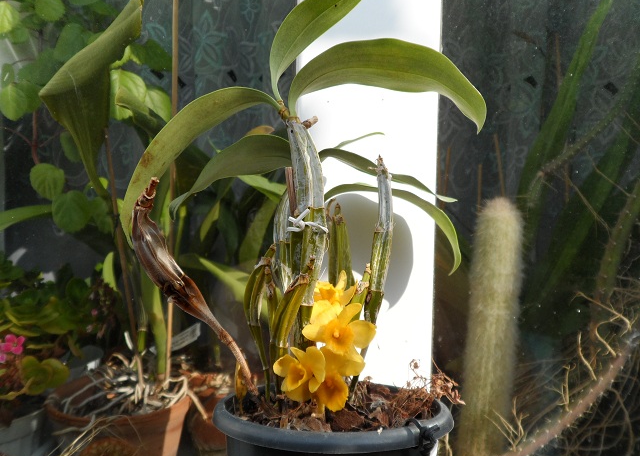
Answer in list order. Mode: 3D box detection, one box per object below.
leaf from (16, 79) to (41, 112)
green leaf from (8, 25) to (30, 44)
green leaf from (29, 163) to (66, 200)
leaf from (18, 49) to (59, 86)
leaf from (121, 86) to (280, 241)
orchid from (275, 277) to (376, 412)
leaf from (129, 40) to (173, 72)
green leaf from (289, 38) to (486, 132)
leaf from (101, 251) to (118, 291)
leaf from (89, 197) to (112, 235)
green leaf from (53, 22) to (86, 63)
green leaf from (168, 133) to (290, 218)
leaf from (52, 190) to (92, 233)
[{"bbox_3d":[-0.377,-0.170,0.670,0.039,0.045,0.018,0,-17,-6],"label":"leaf"},{"bbox_3d":[-0.419,-0.273,0.720,0.033,0.036,0.015,1,0,-11],"label":"green leaf"},{"bbox_3d":[-0.326,-0.056,0.620,0.042,0.047,0.018,0,-14,-6],"label":"green leaf"},{"bbox_3d":[-0.381,-0.217,0.700,0.057,0.057,0.020,1,0,-11],"label":"leaf"},{"bbox_3d":[-0.113,-0.063,0.430,0.165,0.063,0.050,-41,0,0],"label":"leaf"},{"bbox_3d":[0.004,0.092,0.415,0.082,0.109,0.065,1,0,-3],"label":"orchid"},{"bbox_3d":[-0.225,-0.227,0.680,0.064,0.045,0.022,0,-22,-6],"label":"leaf"},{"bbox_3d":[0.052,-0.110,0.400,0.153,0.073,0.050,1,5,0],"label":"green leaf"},{"bbox_3d":[-0.228,0.047,0.560,0.022,0.043,0.015,1,0,-11],"label":"leaf"},{"bbox_3d":[-0.273,-0.016,0.640,0.037,0.050,0.018,0,-14,-11],"label":"leaf"},{"bbox_3d":[-0.336,-0.248,0.700,0.046,0.059,0.020,1,0,-11],"label":"green leaf"},{"bbox_3d":[-0.081,-0.048,0.460,0.133,0.053,0.045,-35,0,0],"label":"green leaf"},{"bbox_3d":[-0.296,-0.019,0.620,0.048,0.053,0.018,0,-14,-6],"label":"leaf"}]

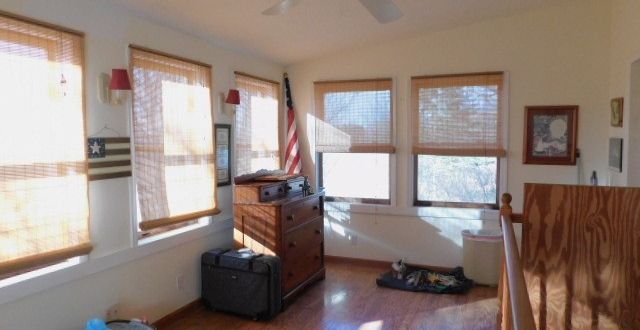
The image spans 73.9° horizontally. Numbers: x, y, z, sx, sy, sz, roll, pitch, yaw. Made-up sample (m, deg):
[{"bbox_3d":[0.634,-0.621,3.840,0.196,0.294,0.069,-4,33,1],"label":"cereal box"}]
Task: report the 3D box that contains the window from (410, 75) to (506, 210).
[{"bbox_3d":[1.382,-0.240,4.332,0.960,1.370,0.100,1,3,23],"label":"window"}]

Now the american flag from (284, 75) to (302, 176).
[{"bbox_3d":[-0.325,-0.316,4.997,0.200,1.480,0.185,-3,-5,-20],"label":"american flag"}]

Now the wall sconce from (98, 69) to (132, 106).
[{"bbox_3d":[-1.345,-0.506,2.816,0.229,0.231,0.139,1,4,24],"label":"wall sconce"}]

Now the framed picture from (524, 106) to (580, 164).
[{"bbox_3d":[2.162,-0.274,3.986,0.445,0.545,0.030,1,3,23],"label":"framed picture"}]

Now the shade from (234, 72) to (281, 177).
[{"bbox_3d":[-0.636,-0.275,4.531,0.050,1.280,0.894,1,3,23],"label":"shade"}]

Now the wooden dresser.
[{"bbox_3d":[-0.363,0.699,4.175,0.503,1.088,0.937,1,4,24],"label":"wooden dresser"}]

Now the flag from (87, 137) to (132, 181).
[{"bbox_3d":[-1.428,-0.042,2.915,0.021,0.281,0.358,1,4,24],"label":"flag"}]

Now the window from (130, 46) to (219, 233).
[{"bbox_3d":[-1.129,-0.202,3.484,0.086,1.350,0.932,1,4,24],"label":"window"}]

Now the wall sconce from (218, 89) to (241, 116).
[{"bbox_3d":[-0.830,-0.572,3.920,0.200,0.235,0.140,1,3,23],"label":"wall sconce"}]

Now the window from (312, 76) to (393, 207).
[{"bbox_3d":[0.369,-0.263,4.924,0.962,1.413,0.089,1,4,24],"label":"window"}]

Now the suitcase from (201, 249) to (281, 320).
[{"bbox_3d":[-0.664,0.994,3.595,0.650,0.460,0.240,1,3,27],"label":"suitcase"}]

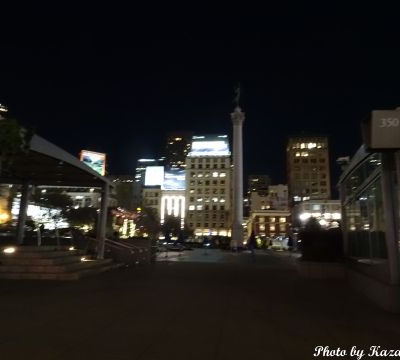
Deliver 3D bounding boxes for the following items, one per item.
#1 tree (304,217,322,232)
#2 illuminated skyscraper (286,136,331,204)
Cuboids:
[{"bbox_3d":[20.486,9.711,60.994,2.931,5.816,3.400,0,-10,7],"label":"tree"},{"bbox_3d":[56.274,6.518,173.571,18.485,54.747,19.000,0,-10,7],"label":"illuminated skyscraper"}]

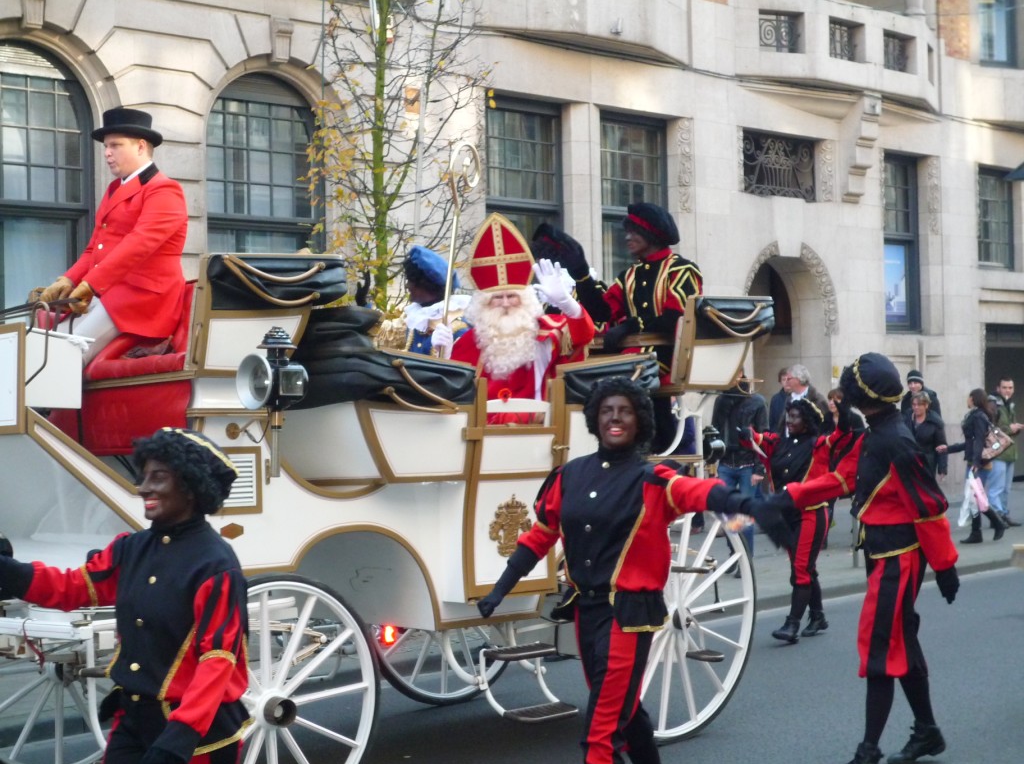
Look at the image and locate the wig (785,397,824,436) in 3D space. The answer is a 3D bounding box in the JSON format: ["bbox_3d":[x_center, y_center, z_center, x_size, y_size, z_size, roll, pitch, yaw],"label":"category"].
[{"bbox_3d":[2.048,0.242,11.600,0.270,0.260,0.260,-1,-1,-37],"label":"wig"}]

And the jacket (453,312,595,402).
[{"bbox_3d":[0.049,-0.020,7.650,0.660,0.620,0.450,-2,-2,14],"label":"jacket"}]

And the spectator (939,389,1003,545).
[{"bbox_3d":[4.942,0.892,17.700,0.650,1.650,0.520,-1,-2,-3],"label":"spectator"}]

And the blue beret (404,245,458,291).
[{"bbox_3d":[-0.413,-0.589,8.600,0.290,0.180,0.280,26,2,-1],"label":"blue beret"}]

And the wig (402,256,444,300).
[{"bbox_3d":[-0.444,-0.548,8.600,0.260,0.240,0.250,-1,-1,21],"label":"wig"}]

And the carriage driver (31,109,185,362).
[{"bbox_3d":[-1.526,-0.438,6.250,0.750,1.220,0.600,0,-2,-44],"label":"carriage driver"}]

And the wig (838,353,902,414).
[{"bbox_3d":[1.640,0.002,7.600,0.280,0.270,0.270,-2,-1,30],"label":"wig"}]

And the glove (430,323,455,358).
[{"bbox_3d":[-0.315,-0.188,7.500,0.100,0.165,0.110,-2,-2,18],"label":"glove"}]

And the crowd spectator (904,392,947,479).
[{"bbox_3d":[4.389,0.912,17.800,0.540,1.610,0.360,-2,-2,29],"label":"crowd spectator"}]

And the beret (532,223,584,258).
[{"bbox_3d":[0.253,-0.786,9.200,0.290,0.170,0.280,18,-1,0],"label":"beret"}]

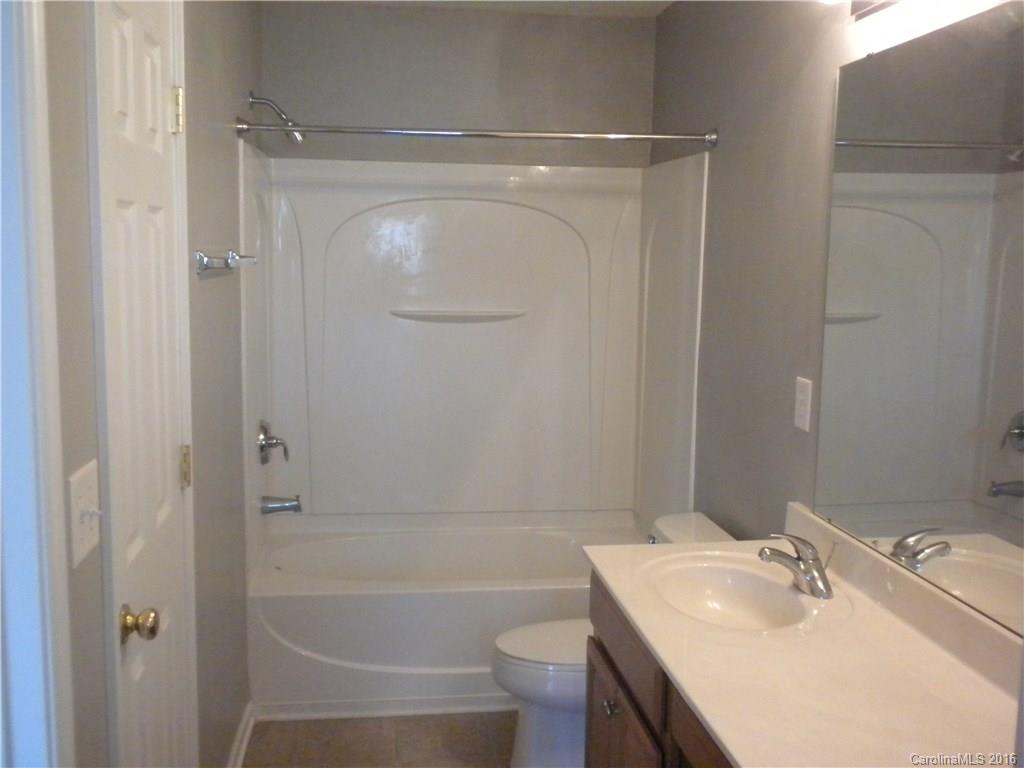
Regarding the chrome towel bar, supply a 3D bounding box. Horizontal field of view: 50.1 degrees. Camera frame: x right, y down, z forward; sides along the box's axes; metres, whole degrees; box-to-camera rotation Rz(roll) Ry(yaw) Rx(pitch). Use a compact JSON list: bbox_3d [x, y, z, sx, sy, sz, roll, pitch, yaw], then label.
[{"bbox_3d":[-0.738,-0.322,2.876,0.080,0.060,0.660,0,7,-7],"label":"chrome towel bar"}]

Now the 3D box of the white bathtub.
[{"bbox_3d":[-0.173,0.846,4.109,1.510,0.440,0.757,0,7,-7],"label":"white bathtub"}]

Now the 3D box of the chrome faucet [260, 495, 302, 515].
[{"bbox_3d":[-0.836,0.438,3.977,0.146,0.072,0.060,0,7,-7],"label":"chrome faucet"}]

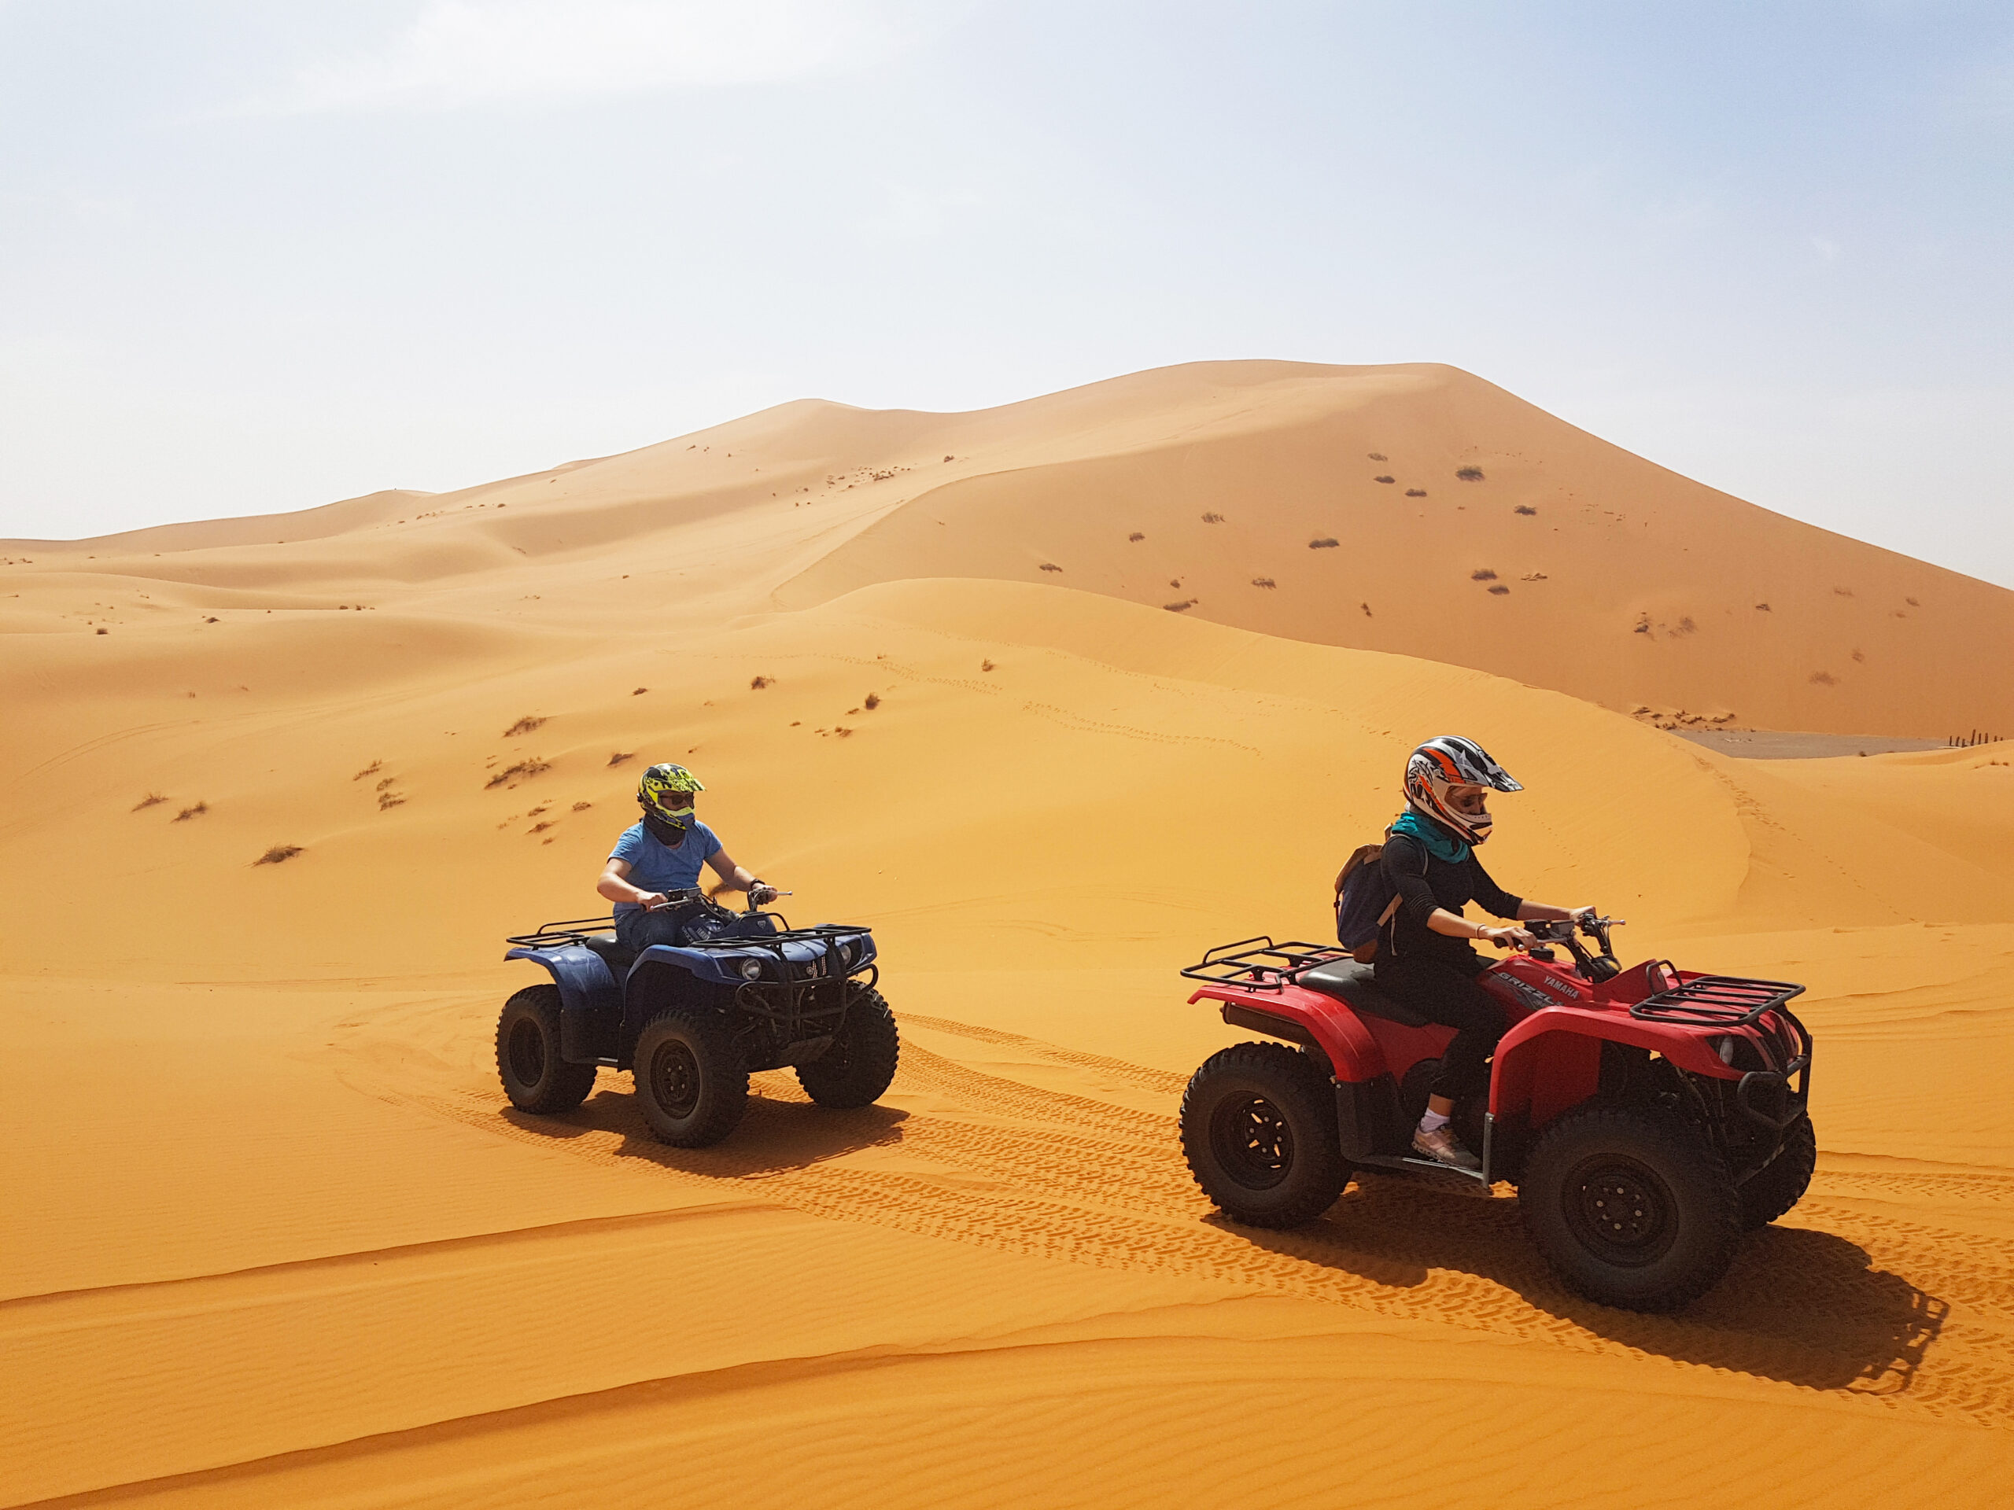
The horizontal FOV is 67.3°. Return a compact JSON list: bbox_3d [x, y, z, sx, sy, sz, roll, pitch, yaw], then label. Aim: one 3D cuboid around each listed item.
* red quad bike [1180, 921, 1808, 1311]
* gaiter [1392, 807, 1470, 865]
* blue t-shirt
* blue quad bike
[{"bbox_3d":[1.662,1.095,5.243,1.975,1.075,1.090,0,2,39],"label":"red quad bike"},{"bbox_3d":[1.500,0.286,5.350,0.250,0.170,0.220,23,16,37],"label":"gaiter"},{"bbox_3d":[-1.710,0.559,7.523,0.360,0.490,0.500,3,3,42],"label":"blue t-shirt"},{"bbox_3d":[-1.556,1.200,7.398,1.975,1.075,1.090,-4,-1,42],"label":"blue quad bike"}]

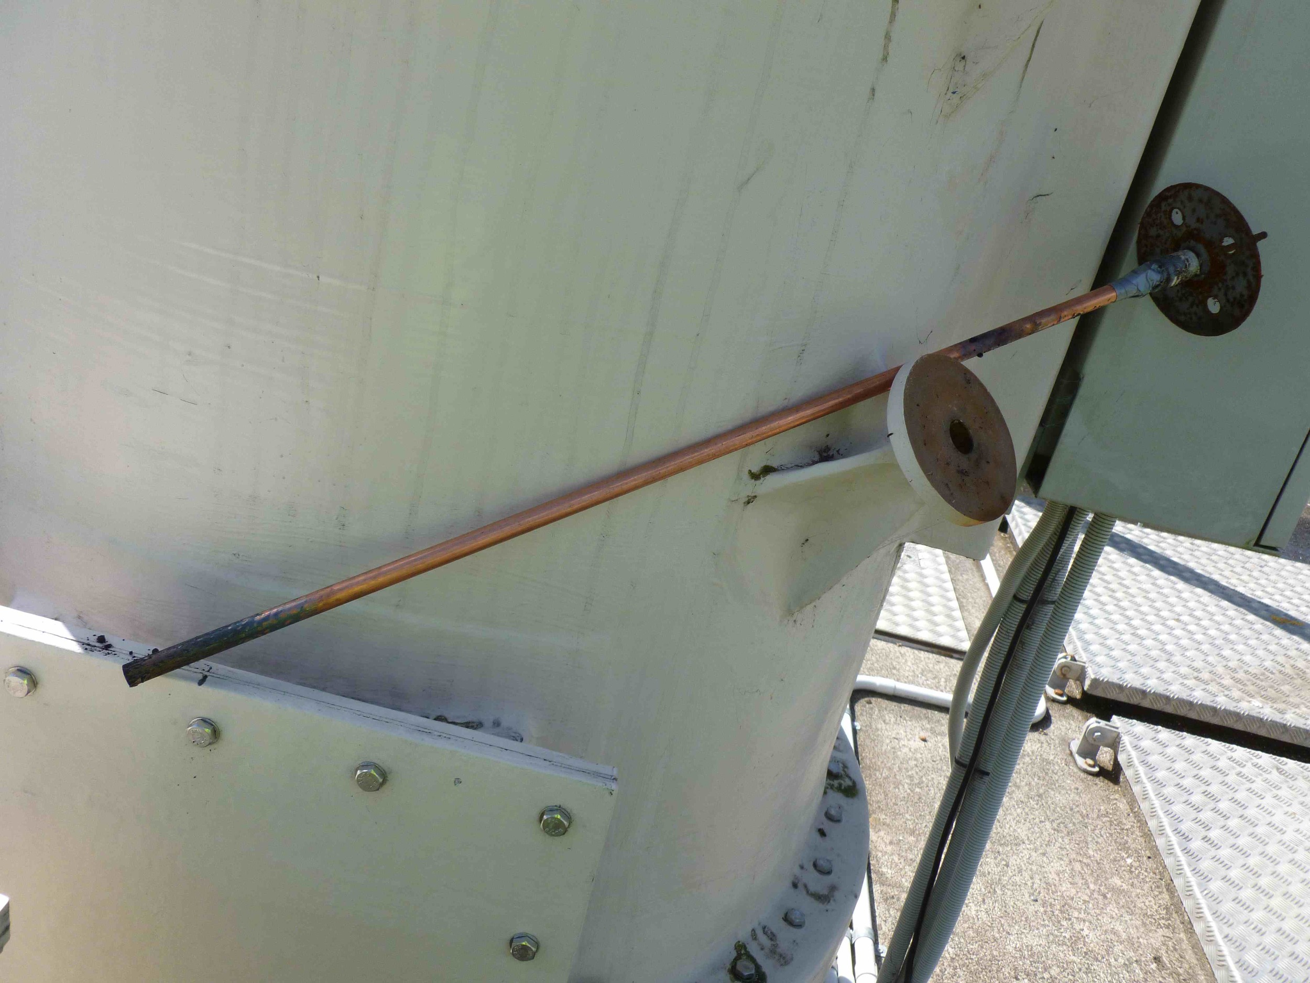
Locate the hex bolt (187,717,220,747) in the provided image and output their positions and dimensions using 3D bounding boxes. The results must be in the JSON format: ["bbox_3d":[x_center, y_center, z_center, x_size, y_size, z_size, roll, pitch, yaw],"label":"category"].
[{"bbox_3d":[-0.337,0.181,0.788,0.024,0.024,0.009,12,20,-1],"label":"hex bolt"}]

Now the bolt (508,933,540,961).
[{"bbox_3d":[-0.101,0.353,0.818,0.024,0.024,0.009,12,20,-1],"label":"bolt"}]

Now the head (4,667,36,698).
[{"bbox_3d":[-0.476,0.144,0.793,0.024,0.024,0.009,12,20,-1],"label":"head"}]

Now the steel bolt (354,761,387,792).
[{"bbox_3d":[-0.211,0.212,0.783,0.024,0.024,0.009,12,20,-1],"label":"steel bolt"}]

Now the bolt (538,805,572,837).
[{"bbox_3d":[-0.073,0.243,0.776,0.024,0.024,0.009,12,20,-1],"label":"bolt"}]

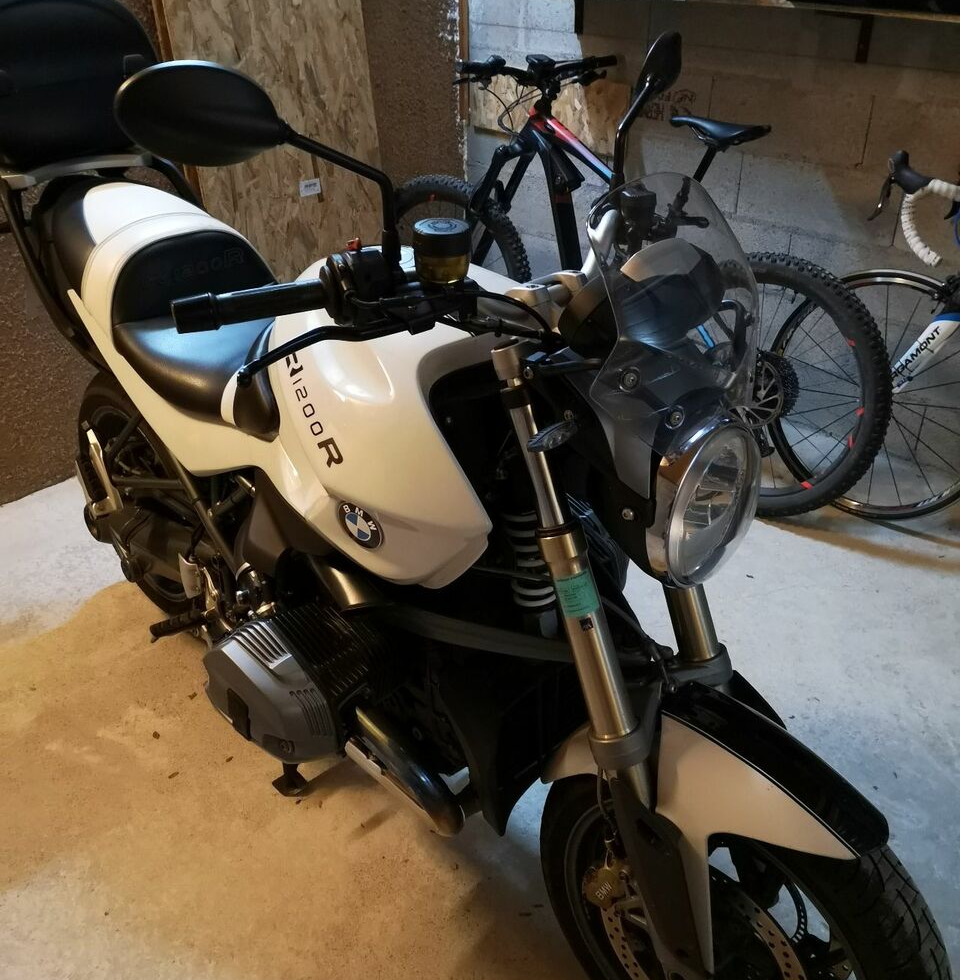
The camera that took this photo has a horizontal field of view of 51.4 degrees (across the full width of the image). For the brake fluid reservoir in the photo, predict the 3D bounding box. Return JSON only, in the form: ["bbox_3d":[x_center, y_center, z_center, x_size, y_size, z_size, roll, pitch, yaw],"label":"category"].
[{"bbox_3d":[-0.041,-0.253,1.060,0.060,0.060,0.060,-1,30,0],"label":"brake fluid reservoir"}]

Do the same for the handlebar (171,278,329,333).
[{"bbox_3d":[-0.231,-0.186,1.017,0.167,0.037,0.037,-14,33,-29],"label":"handlebar"}]

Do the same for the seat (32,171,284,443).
[{"bbox_3d":[-0.554,-0.382,1.856,0.300,0.260,0.840,-25,38,-37],"label":"seat"}]

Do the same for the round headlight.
[{"bbox_3d":[0.243,0.005,1.162,0.120,0.200,0.190,23,34,35],"label":"round headlight"}]

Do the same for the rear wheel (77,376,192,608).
[{"bbox_3d":[-0.702,0.007,2.269,0.180,0.630,0.630,-25,38,-37],"label":"rear wheel"}]

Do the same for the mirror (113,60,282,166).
[{"bbox_3d":[-0.246,-0.329,0.885,0.154,0.096,0.050,-6,40,-29],"label":"mirror"}]

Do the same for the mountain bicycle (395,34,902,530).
[{"bbox_3d":[0.326,-0.659,2.956,0.740,1.120,1.920,-25,38,-36],"label":"mountain bicycle"}]

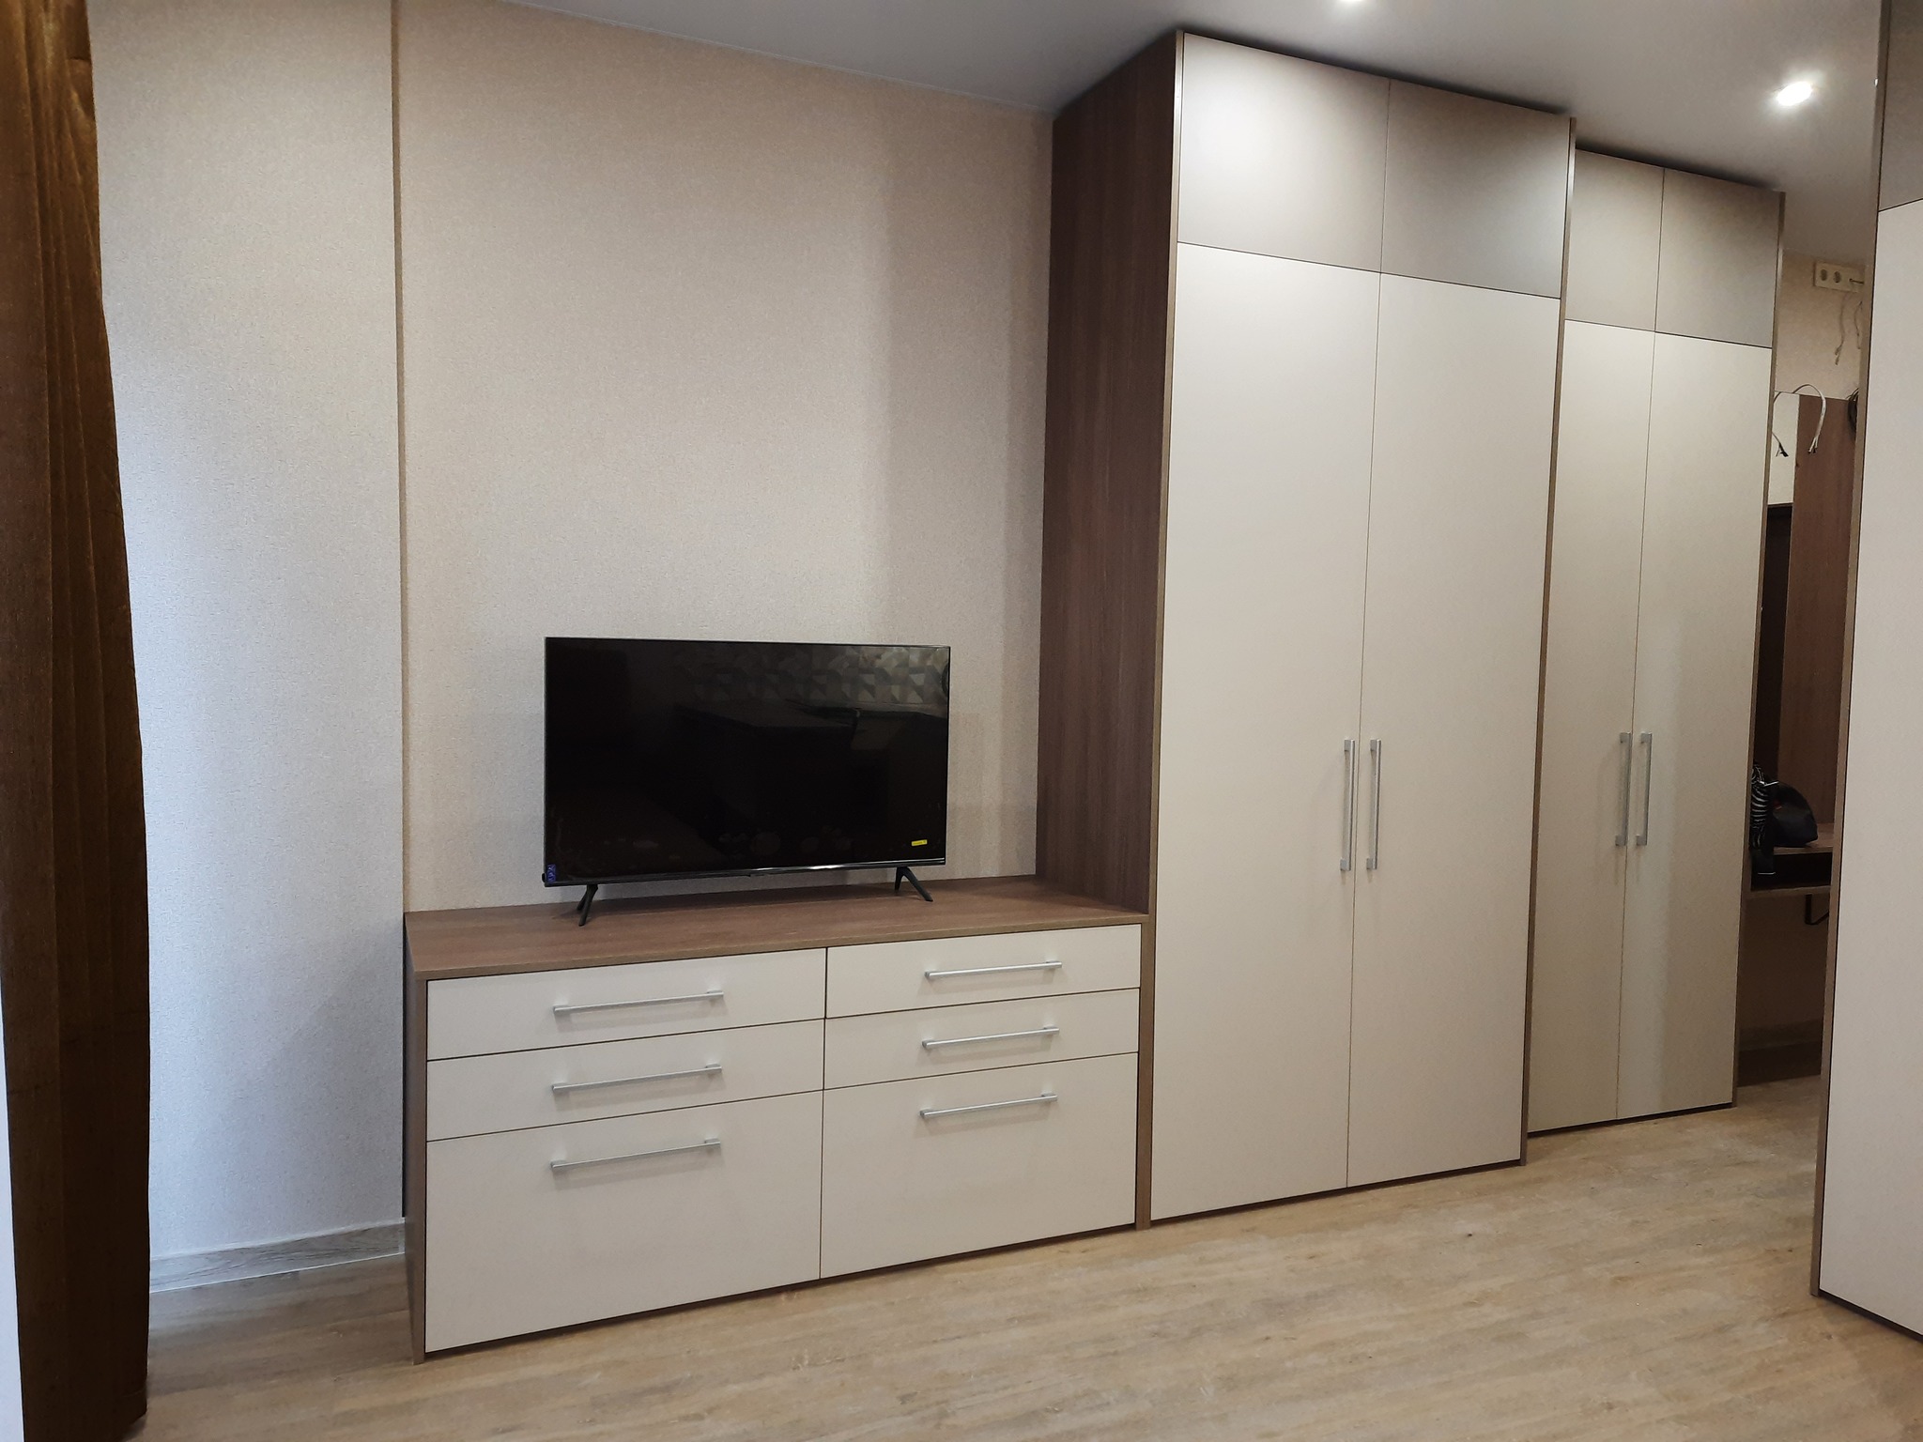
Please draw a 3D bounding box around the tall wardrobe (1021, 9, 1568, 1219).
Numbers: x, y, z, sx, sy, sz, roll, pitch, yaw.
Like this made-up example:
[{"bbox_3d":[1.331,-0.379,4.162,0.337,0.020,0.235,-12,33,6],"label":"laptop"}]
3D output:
[{"bbox_3d":[0.895,-0.192,3.579,1.209,2.768,0.605,0,4,-23],"label":"tall wardrobe"}]

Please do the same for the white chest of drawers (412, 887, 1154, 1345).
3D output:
[{"bbox_3d":[-0.411,0.821,3.085,1.592,0.753,0.605,0,4,-23],"label":"white chest of drawers"}]

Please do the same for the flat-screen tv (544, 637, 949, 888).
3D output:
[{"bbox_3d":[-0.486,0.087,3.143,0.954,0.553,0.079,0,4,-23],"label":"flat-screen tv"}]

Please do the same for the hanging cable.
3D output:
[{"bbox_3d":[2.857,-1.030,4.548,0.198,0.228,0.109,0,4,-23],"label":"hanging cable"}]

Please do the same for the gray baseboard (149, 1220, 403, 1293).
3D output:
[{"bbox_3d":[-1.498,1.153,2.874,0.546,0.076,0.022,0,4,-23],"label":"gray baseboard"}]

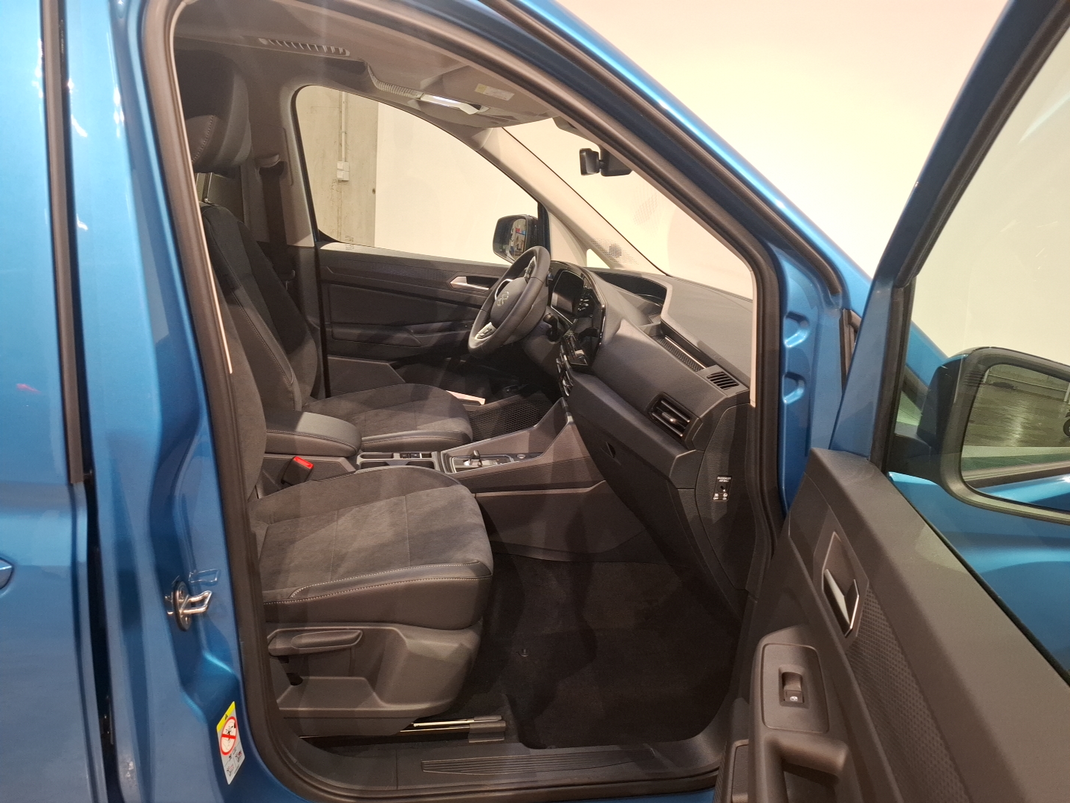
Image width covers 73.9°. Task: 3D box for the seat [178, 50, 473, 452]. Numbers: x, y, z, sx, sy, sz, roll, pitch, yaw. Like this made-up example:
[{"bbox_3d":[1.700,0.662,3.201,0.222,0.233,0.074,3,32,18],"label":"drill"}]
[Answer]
[{"bbox_3d":[-0.553,-0.284,1.969,0.790,1.170,0.530,3,16,-11],"label":"seat"}]

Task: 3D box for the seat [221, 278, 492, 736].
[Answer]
[{"bbox_3d":[-0.463,-0.056,1.275,0.790,1.160,0.530,3,16,-11],"label":"seat"}]

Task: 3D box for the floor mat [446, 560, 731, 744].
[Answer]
[{"bbox_3d":[0.147,0.523,1.546,0.670,0.090,0.520,3,16,-11],"label":"floor mat"}]

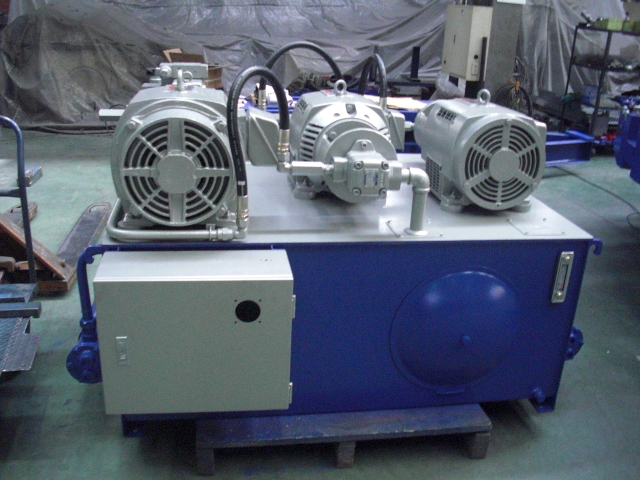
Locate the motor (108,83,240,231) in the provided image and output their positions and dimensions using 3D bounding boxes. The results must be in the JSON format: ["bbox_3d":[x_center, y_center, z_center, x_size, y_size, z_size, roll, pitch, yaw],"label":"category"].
[{"bbox_3d":[-0.430,-0.298,2.122,0.404,0.390,0.565,-1,22,-8],"label":"motor"}]

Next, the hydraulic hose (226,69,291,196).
[{"bbox_3d":[-0.166,-0.275,1.845,0.182,0.407,0.071,-5,23,-19],"label":"hydraulic hose"}]

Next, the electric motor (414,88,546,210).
[{"bbox_3d":[0.578,-0.345,2.368,0.397,0.383,0.500,-1,22,-8],"label":"electric motor"}]

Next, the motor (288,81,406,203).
[{"bbox_3d":[0.092,-0.362,2.354,0.404,0.383,0.508,-1,22,-8],"label":"motor"}]

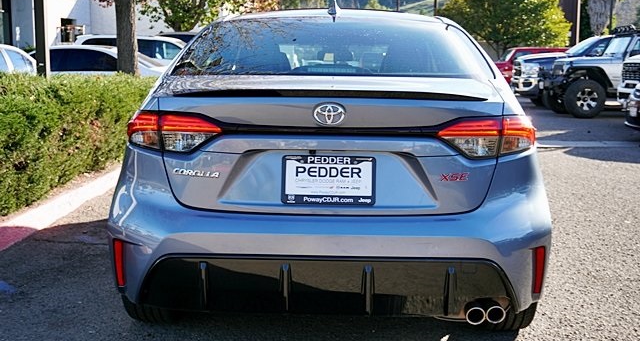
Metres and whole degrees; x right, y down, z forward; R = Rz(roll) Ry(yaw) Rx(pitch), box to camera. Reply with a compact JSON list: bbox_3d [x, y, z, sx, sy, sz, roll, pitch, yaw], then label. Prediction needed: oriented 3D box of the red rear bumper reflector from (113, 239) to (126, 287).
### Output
[{"bbox_3d":[-0.719,0.334,2.875,0.042,0.170,0.027,1,9,23],"label":"red rear bumper reflector"}]

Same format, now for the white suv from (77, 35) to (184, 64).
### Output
[{"bbox_3d":[-3.061,-2.049,17.314,4.700,1.750,1.900,4,8,25],"label":"white suv"}]

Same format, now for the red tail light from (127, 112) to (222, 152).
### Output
[{"bbox_3d":[-0.522,-0.135,2.850,0.385,0.142,0.190,3,7,17],"label":"red tail light"}]

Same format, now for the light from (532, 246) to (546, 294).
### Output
[{"bbox_3d":[0.806,0.366,2.940,0.045,0.178,0.050,-2,7,-18],"label":"light"}]

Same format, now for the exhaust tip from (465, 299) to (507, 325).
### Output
[{"bbox_3d":[0.568,0.492,2.790,0.138,0.070,0.120,1,7,2],"label":"exhaust tip"}]

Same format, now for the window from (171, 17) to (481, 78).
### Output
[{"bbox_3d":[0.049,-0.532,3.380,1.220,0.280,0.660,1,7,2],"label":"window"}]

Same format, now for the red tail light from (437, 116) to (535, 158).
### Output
[{"bbox_3d":[0.588,-0.118,2.810,0.385,0.142,0.190,-1,7,-13],"label":"red tail light"}]

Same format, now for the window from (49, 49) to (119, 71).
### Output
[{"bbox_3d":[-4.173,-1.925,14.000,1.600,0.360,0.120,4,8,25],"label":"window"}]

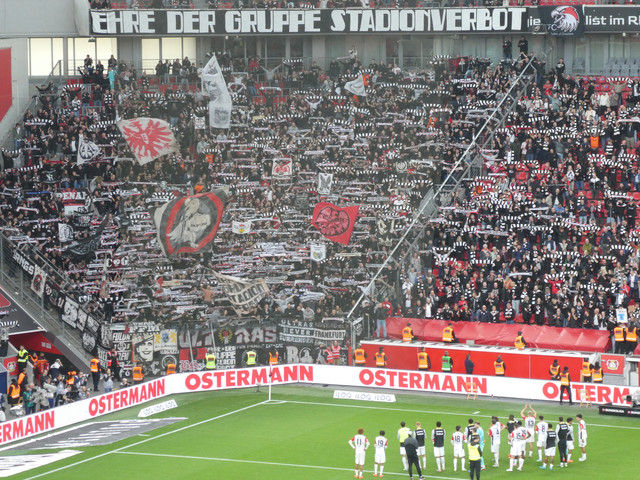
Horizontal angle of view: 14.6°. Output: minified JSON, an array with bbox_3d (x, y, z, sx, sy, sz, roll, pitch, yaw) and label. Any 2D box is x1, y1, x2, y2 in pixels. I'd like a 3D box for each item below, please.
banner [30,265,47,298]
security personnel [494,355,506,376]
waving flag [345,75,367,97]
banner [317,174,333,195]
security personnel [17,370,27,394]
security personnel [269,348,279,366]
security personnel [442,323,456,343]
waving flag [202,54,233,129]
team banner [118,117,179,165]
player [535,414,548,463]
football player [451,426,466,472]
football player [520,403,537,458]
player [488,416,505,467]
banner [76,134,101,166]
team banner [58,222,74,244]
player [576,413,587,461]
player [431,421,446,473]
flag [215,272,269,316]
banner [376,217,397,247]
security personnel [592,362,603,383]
[{"bbox_3d":[-14.257,2.094,126.686,0.080,1.280,0.980,-6,28,-43],"label":"banner"},{"bbox_3d":[8.363,6.259,116.283,0.560,1.800,0.400,2,6,21],"label":"security personnel"},{"bbox_3d":[2.007,-8.733,141.087,1.220,1.250,0.250,-1,6,0],"label":"waving flag"},{"bbox_3d":[0.270,-3.035,134.800,0.780,1.130,0.060,-1,6,-7],"label":"banner"},{"bbox_3d":[-13.644,6.789,114.833,0.380,1.800,0.520,-5,7,-35],"label":"security personnel"},{"bbox_3d":[-2.204,6.074,118.758,0.560,1.800,0.400,0,6,7],"label":"security personnel"},{"bbox_3d":[6.374,4.591,122.560,0.550,1.000,0.620,3,7,33],"label":"security personnel"},{"bbox_3d":[-5.526,-8.005,134.552,1.629,4.017,0.600,-1,6,-9],"label":"waving flag"},{"bbox_3d":[-8.990,-5.186,130.083,3.254,2.519,0.600,-1,6,-9],"label":"team banner"},{"bbox_3d":[8.791,7.873,98.947,0.580,1.830,0.450,-2,6,-19],"label":"player"},{"bbox_3d":[5.477,8.199,98.277,0.600,1.790,0.420,1,6,12],"label":"football player"},{"bbox_3d":[8.434,7.715,101.011,0.640,2.150,0.450,-1,6,-5],"label":"football player"},{"bbox_3d":[6.980,8.046,99.029,0.600,1.920,0.450,-4,6,-30],"label":"player"},{"bbox_3d":[-12.289,-4.804,132.500,1.270,1.580,0.300,-1,5,-3],"label":"banner"},{"bbox_3d":[-12.695,-0.376,125.000,0.820,1.000,0.150,-1,5,-6],"label":"team banner"},{"bbox_3d":[10.513,7.923,100.233,0.420,1.860,0.500,1,6,14],"label":"player"},{"bbox_3d":[4.681,8.169,98.457,0.540,1.930,0.380,-1,6,-5],"label":"player"},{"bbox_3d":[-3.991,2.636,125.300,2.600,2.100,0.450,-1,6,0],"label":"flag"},{"bbox_3d":[3.373,-0.380,126.608,1.022,1.430,0.120,0,6,9],"label":"banner"},{"bbox_3d":[12.790,6.513,114.839,0.560,1.800,0.380,1,6,14],"label":"security personnel"}]

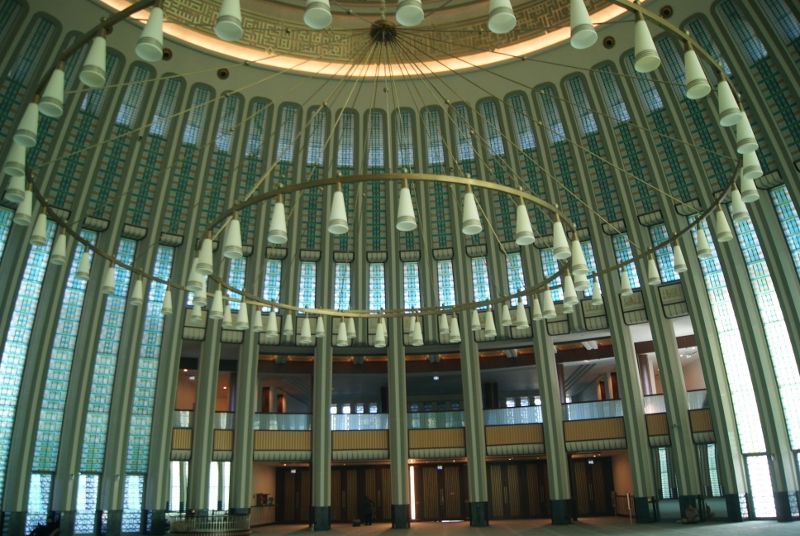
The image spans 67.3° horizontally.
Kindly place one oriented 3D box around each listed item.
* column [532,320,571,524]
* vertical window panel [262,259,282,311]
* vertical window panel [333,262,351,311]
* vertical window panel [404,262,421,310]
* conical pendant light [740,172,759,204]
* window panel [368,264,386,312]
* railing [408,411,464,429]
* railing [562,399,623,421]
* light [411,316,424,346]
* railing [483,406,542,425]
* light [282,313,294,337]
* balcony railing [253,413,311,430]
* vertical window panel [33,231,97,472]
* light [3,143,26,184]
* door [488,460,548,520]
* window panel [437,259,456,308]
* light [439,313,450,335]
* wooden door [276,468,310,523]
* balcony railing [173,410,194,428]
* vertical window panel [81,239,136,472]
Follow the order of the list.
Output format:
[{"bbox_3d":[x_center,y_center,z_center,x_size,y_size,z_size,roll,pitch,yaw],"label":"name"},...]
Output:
[{"bbox_3d":[7.970,7.908,31.701,1.050,10.344,1.100,-9,-22,18],"label":"column"},{"bbox_3d":[-7.088,0.993,33.302,0.870,2.900,0.120,5,-7,-16],"label":"vertical window panel"},{"bbox_3d":[-3.251,1.186,34.120,0.870,2.904,0.120,1,-6,-7],"label":"vertical window panel"},{"bbox_3d":[0.719,1.095,34.877,0.899,3.031,0.120,-2,-21,2],"label":"vertical window panel"},{"bbox_3d":[5.045,-1.269,8.755,0.250,0.620,0.250,-2,-20,0],"label":"conical pendant light"},{"bbox_3d":[-1.324,1.110,34.878,0.910,3.003,0.120,-1,-21,-3],"label":"window panel"},{"bbox_3d":[1.985,8.292,32.682,3.063,0.901,0.120,-3,-21,4],"label":"railing"},{"bbox_3d":[9.824,7.295,30.746,2.973,0.884,0.120,-11,-23,23],"label":"railing"},{"bbox_3d":[0.398,1.421,13.295,0.250,0.620,0.250,-2,-20,0],"label":"light"},{"bbox_3d":[6.024,7.909,32.033,3.150,0.871,0.120,-7,-21,14],"label":"railing"},{"bbox_3d":[-2.994,1.517,16.178,0.264,0.604,0.264,-2,-21,0],"label":"light"},{"bbox_3d":[-6.247,8.118,31.747,3.079,0.926,0.100,4,-21,-14],"label":"balcony railing"},{"bbox_3d":[-15.377,3.597,27.860,0.920,11.435,0.120,16,-18,-39],"label":"vertical window panel"},{"bbox_3d":[-4.773,-1.475,7.544,0.250,0.620,0.250,-2,-20,0],"label":"light"},{"bbox_3d":[7.078,13.164,35.503,3.775,3.264,0.150,-3,-20,4],"label":"door"},{"bbox_3d":[2.669,0.970,34.733,0.939,3.027,0.120,-4,-21,7],"label":"window panel"},{"bbox_3d":[1.177,1.430,15.914,0.250,0.620,0.250,-2,-20,0],"label":"light"},{"bbox_3d":[-6.975,14.873,39.356,2.295,3.361,0.150,-2,-21,0],"label":"wooden door"},{"bbox_3d":[-10.897,7.613,30.245,0.984,0.882,0.120,9,-23,-26],"label":"balcony railing"},{"bbox_3d":[-13.925,3.985,28.984,0.920,11.461,0.120,13,-17,-35],"label":"vertical window panel"}]

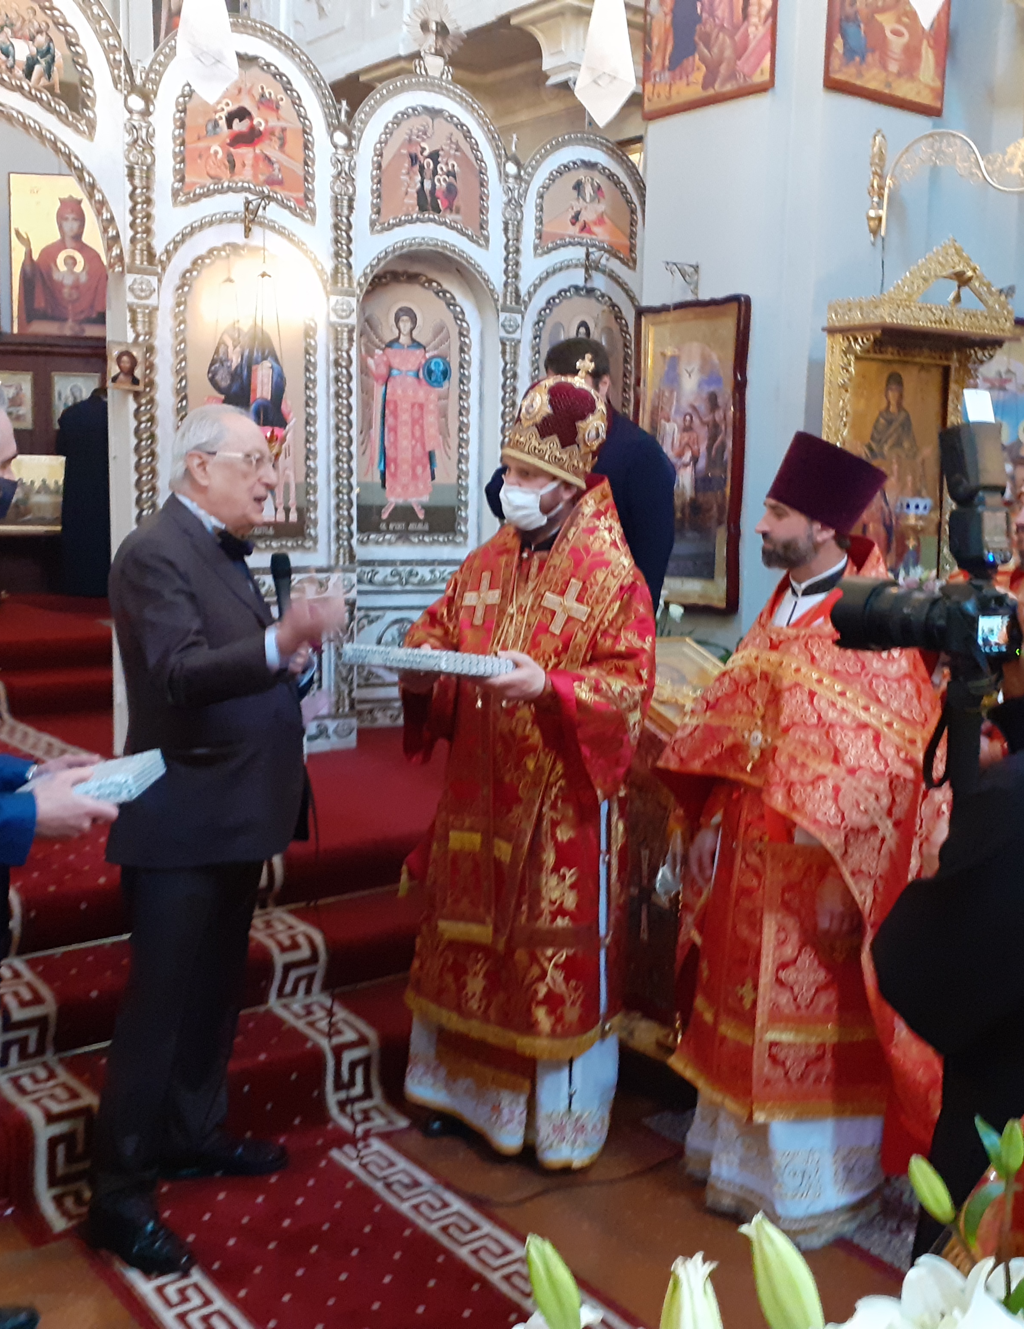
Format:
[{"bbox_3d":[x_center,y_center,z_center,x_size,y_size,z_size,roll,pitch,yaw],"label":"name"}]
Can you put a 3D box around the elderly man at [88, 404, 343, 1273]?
[{"bbox_3d":[-0.636,0.335,2.961,0.550,1.740,0.530,2,6,10],"label":"elderly man"}]

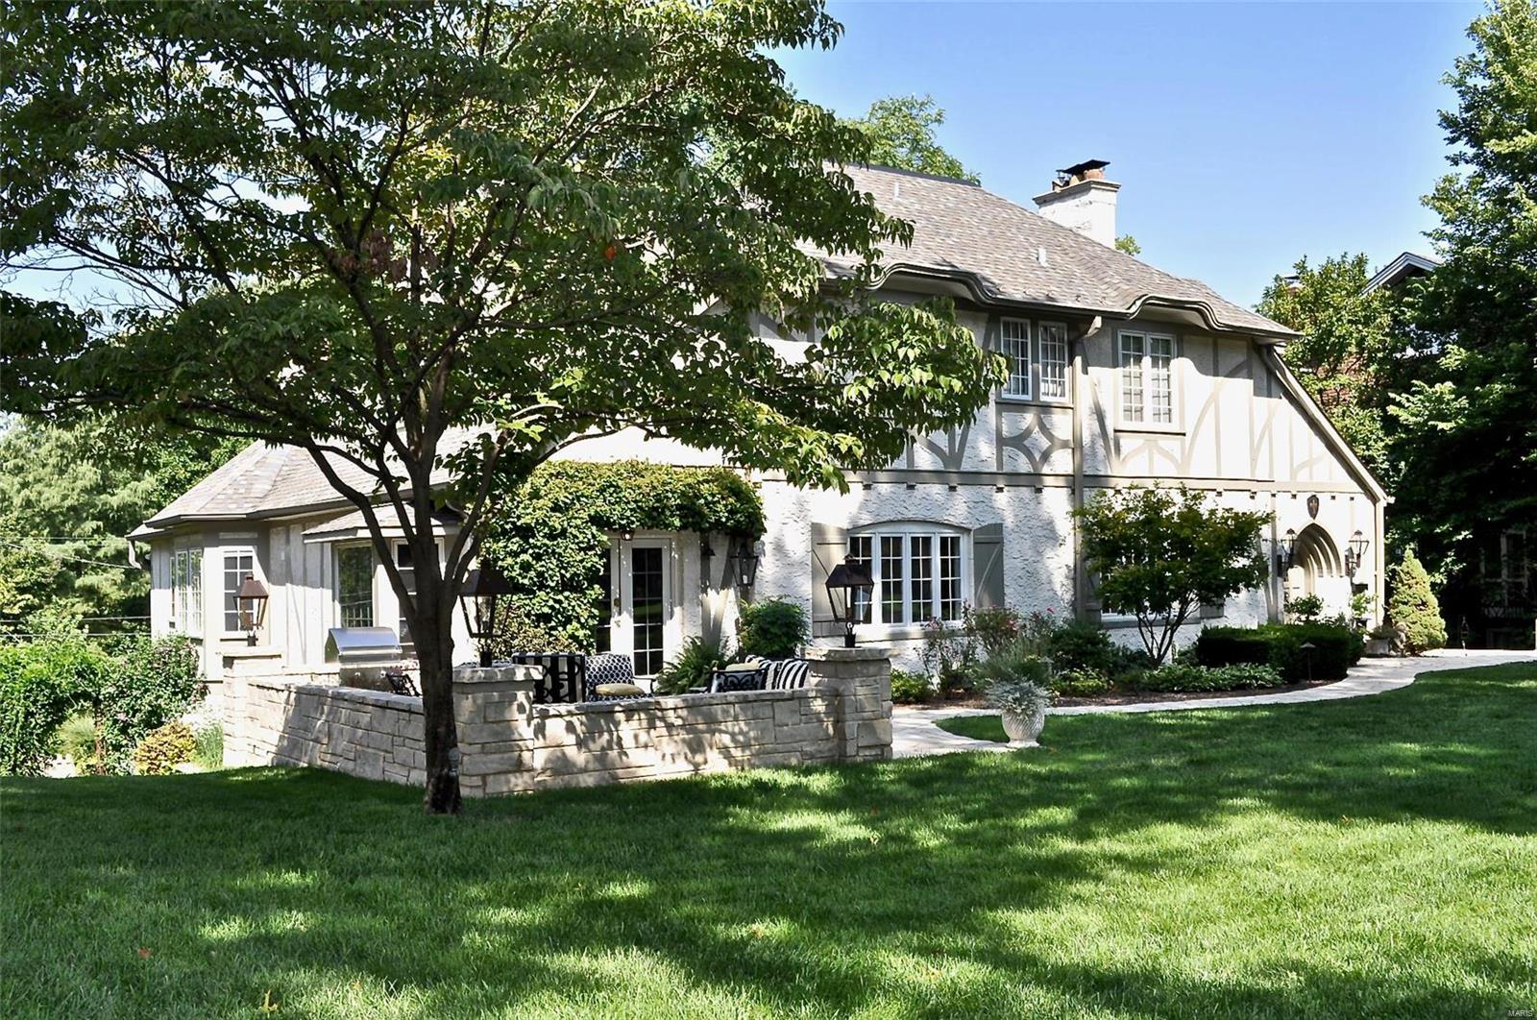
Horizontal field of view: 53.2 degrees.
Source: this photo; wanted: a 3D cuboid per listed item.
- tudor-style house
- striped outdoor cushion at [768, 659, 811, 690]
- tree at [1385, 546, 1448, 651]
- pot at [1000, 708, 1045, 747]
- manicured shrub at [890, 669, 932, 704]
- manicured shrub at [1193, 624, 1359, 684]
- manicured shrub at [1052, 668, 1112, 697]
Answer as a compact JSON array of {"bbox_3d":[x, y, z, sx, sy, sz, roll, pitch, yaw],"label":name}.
[{"bbox_3d":[-0.109,-2.063,28.310,18.800,9.800,13.600,1,-3,-33],"label":"tudor-style house"},{"bbox_3d":[0.181,1.539,14.000,0.180,0.420,0.460,18,-12,-31],"label":"striped outdoor cushion"},{"bbox_3d":[11.067,1.568,26.200,1.020,1.800,1.020,0,-2,-35],"label":"tree"},{"bbox_3d":[2.394,2.028,14.400,0.410,0.380,0.410,-1,-2,0],"label":"pot"},{"bbox_3d":[1.693,2.173,18.900,0.650,0.440,0.620,0,-2,-35],"label":"manicured shrub"},{"bbox_3d":[7.513,2.046,22.199,3.000,0.780,1.750,1,-3,-33],"label":"manicured shrub"},{"bbox_3d":[3.968,2.185,19.400,0.740,0.380,0.660,1,-3,-33],"label":"manicured shrub"}]

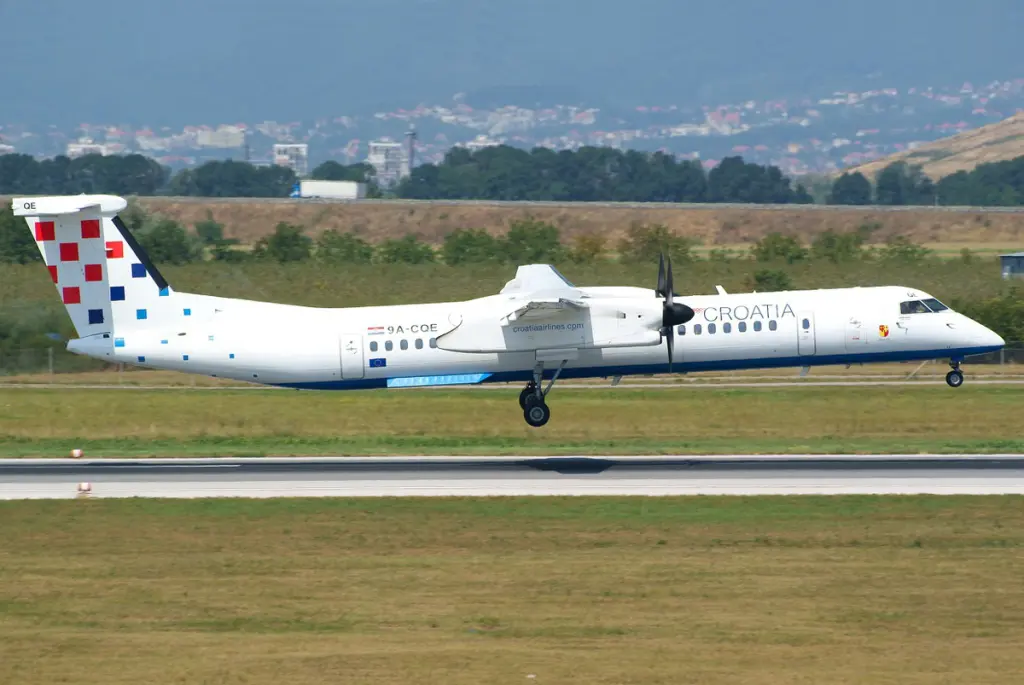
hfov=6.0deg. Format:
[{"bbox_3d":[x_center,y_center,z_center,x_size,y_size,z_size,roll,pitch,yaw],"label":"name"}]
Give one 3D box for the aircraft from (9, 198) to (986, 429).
[{"bbox_3d":[-0.034,-1.501,327.941,32.810,8.300,28.420,-3,3,-1],"label":"aircraft"}]

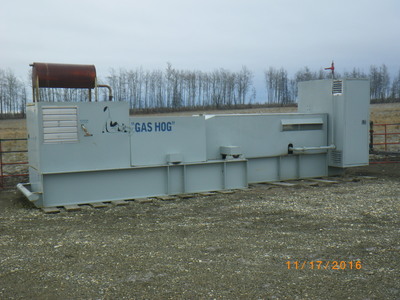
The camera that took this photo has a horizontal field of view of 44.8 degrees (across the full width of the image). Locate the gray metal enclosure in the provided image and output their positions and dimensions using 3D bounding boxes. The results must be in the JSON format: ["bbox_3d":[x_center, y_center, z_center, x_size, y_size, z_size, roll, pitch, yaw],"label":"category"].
[{"bbox_3d":[0.226,-0.403,10.660,7.890,2.317,1.792,-3,5,-28],"label":"gray metal enclosure"}]

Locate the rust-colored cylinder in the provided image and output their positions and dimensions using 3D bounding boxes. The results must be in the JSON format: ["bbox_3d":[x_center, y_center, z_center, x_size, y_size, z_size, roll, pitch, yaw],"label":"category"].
[{"bbox_3d":[-2.532,-1.373,9.071,1.102,0.453,0.453,-3,5,-28],"label":"rust-colored cylinder"}]

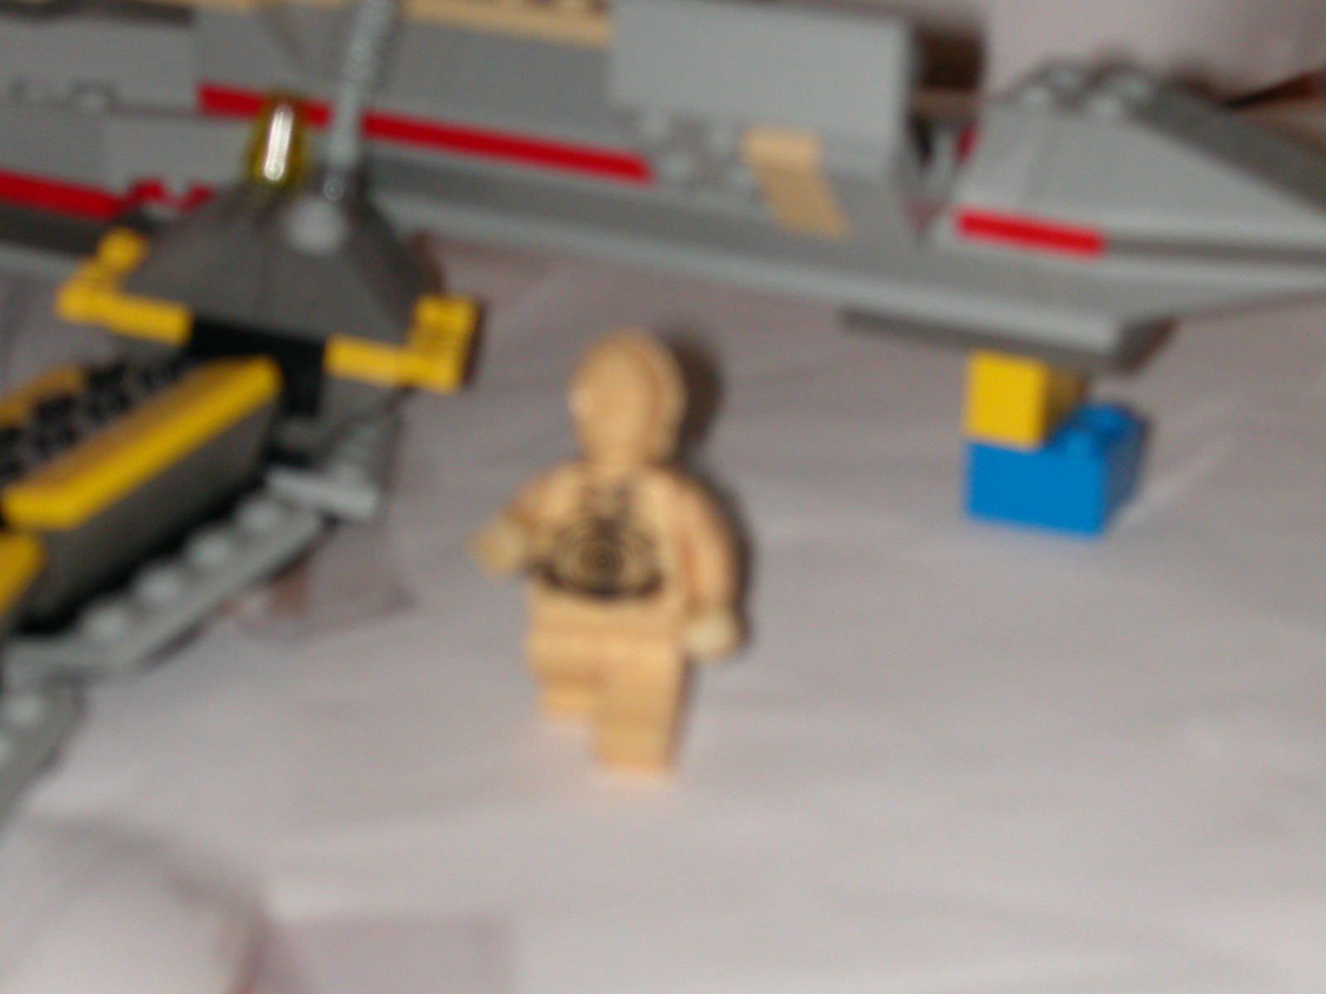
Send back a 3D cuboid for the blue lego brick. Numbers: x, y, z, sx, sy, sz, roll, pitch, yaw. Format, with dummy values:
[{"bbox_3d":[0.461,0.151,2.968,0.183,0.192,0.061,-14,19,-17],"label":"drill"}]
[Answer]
[{"bbox_3d":[0.046,-0.004,0.342,0.016,0.011,0.016,8,19,22],"label":"blue lego brick"}]

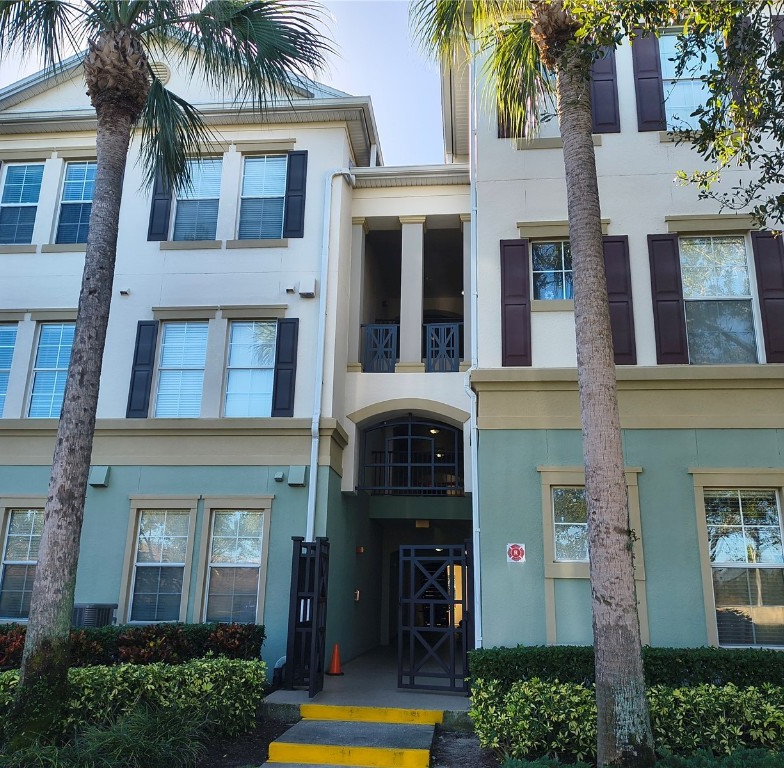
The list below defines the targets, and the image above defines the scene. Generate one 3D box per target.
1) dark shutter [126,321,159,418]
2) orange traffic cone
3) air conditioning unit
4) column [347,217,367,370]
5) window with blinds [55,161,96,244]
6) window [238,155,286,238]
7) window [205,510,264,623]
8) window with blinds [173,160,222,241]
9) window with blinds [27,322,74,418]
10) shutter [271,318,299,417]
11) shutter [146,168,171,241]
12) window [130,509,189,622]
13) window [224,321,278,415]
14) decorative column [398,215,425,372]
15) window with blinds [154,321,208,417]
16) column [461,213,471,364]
[{"bbox_3d":[-4.431,-0.272,13.121,0.374,1.798,0.050,0,-16,5],"label":"dark shutter"},{"bbox_3d":[-0.869,4.280,11.540,0.285,0.460,0.285,0,-16,5],"label":"orange traffic cone"},{"bbox_3d":[-4.834,3.804,11.307,0.800,0.850,0.800,0,-16,5],"label":"air conditioning unit"},{"bbox_3d":[-0.647,-1.670,14.378,0.270,3.189,0.520,0,-16,5],"label":"column"},{"bbox_3d":[-5.738,-3.372,13.805,0.860,1.736,0.100,0,-16,5],"label":"window with blinds"},{"bbox_3d":[-2.377,-3.436,13.561,0.862,1.739,0.100,0,-16,5],"label":"window"},{"bbox_3d":[-2.498,2.886,11.762,0.843,1.754,0.100,0,-16,5],"label":"window"},{"bbox_3d":[-3.666,-3.491,14.020,0.881,1.768,0.110,0,-16,5],"label":"window with blinds"},{"bbox_3d":[-5.873,-0.240,12.942,0.840,1.730,0.100,0,-16,5],"label":"window with blinds"},{"bbox_3d":[-1.782,-0.278,12.457,0.363,1.734,0.050,0,-16,5],"label":"shutter"},{"bbox_3d":[-4.213,-3.433,13.579,0.370,1.768,0.050,0,-16,5],"label":"shutter"},{"bbox_3d":[-3.813,2.998,12.208,0.887,1.844,0.110,0,-16,5],"label":"window"},{"bbox_3d":[-2.389,-0.256,12.615,0.818,1.721,0.100,0,-16,5],"label":"window"},{"bbox_3d":[0.397,-1.674,14.286,0.539,3.188,0.520,0,-16,5],"label":"decorative column"},{"bbox_3d":[-3.612,-0.268,12.759,0.838,1.737,0.100,0,-16,5],"label":"window with blinds"},{"bbox_3d":[1.519,-1.825,14.717,0.278,3.233,0.380,0,-16,5],"label":"column"}]

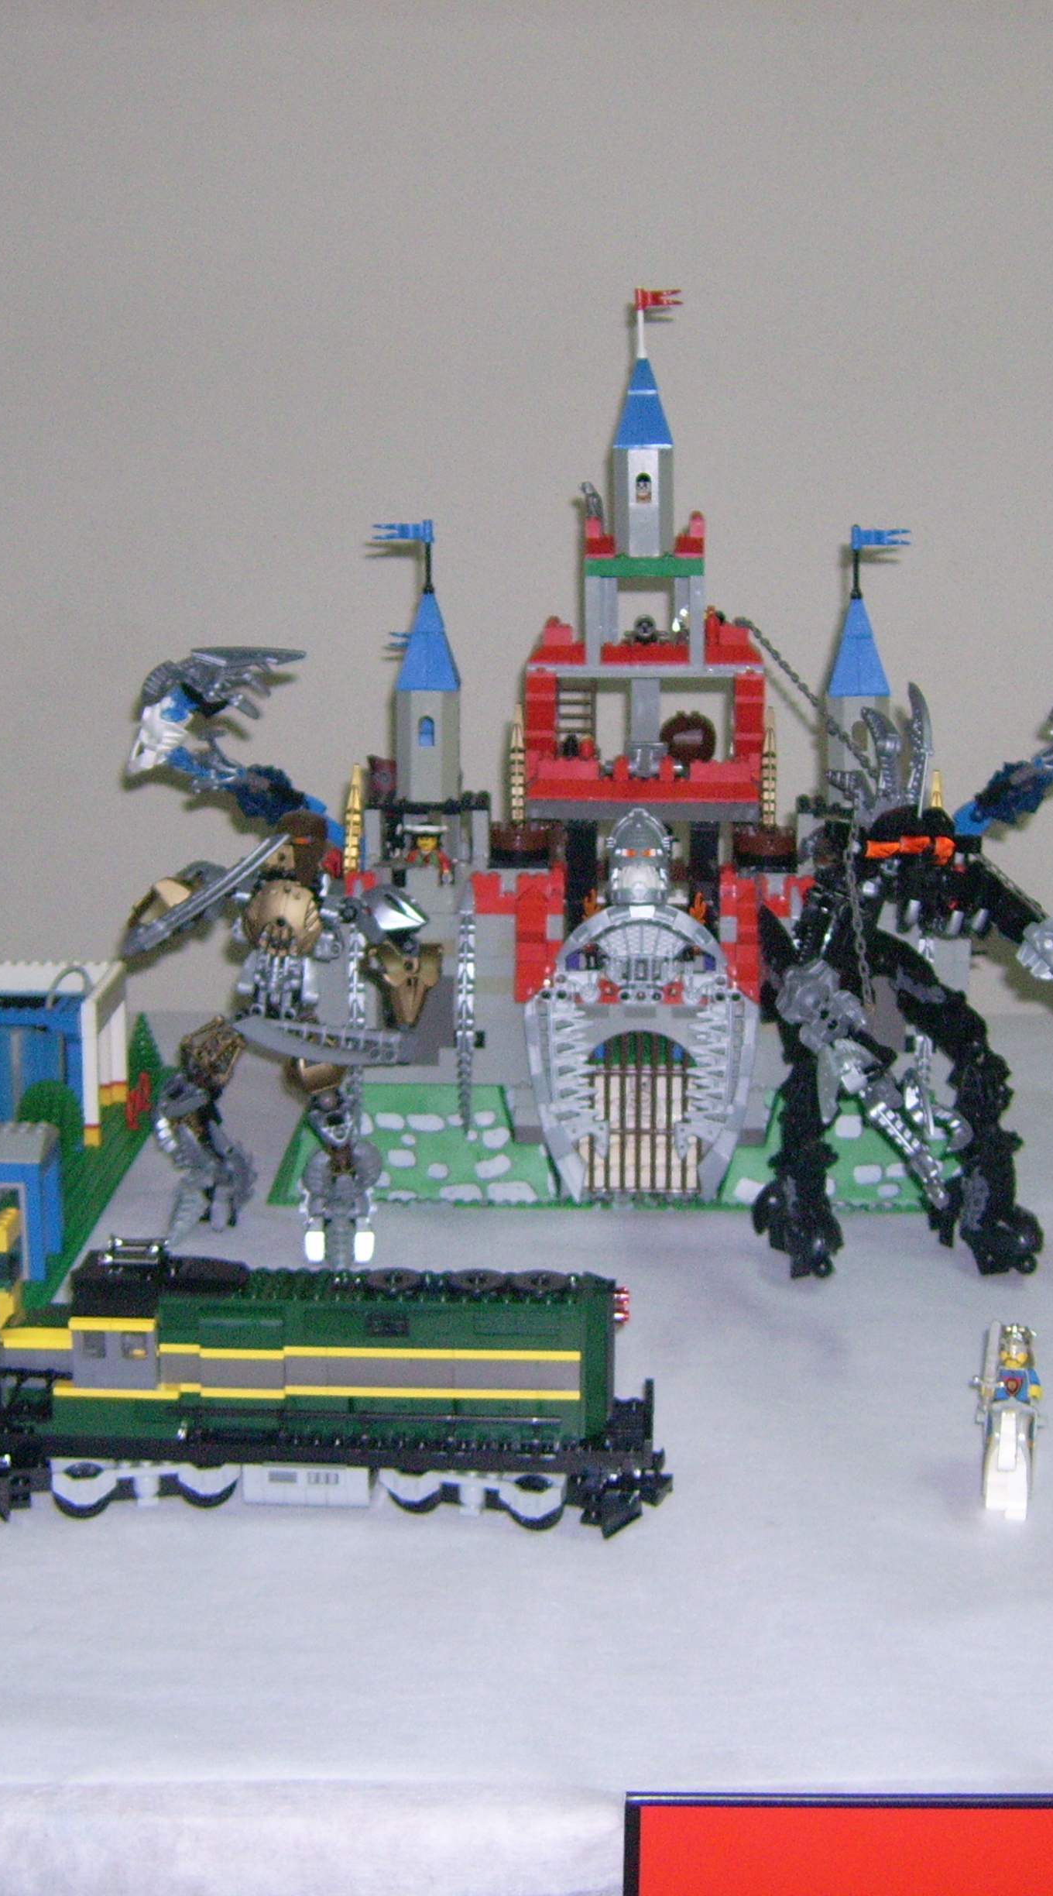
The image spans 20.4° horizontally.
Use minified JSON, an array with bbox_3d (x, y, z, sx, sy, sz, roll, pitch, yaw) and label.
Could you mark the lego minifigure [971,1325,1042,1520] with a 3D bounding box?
[{"bbox_3d":[0.185,0.181,1.132,0.029,0.069,0.050,2,12,8],"label":"lego minifigure"}]

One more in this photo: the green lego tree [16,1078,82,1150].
[{"bbox_3d":[-0.246,0.099,1.513,0.039,0.064,0.039,0,12,0],"label":"green lego tree"}]

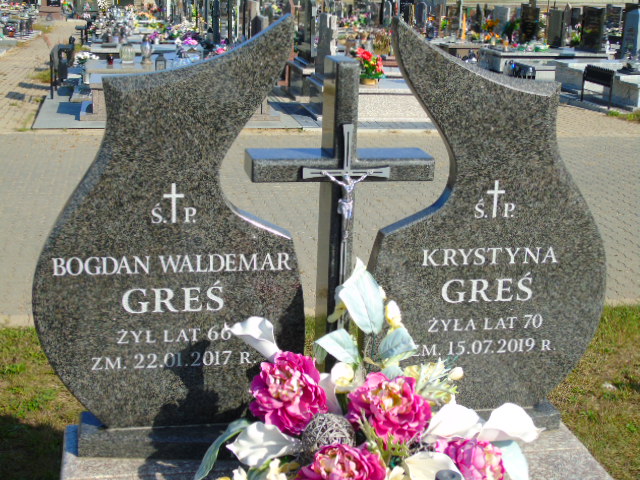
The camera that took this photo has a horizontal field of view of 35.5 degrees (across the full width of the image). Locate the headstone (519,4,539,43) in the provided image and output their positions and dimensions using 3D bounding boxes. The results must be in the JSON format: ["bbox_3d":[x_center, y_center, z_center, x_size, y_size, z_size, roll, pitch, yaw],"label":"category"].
[{"bbox_3d":[3.681,-3.804,17.500,0.390,0.760,0.140,-1,17,-11],"label":"headstone"}]

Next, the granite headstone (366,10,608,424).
[{"bbox_3d":[0.454,-0.017,2.709,0.685,1.140,0.115,-1,17,-11],"label":"granite headstone"}]

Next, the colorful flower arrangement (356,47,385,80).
[{"bbox_3d":[0.566,-1.975,11.300,0.330,0.410,0.320,-1,17,-11],"label":"colorful flower arrangement"}]

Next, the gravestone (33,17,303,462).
[{"bbox_3d":[-0.379,-0.003,2.544,0.685,1.140,0.115,-1,17,-11],"label":"gravestone"}]

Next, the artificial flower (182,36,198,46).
[{"bbox_3d":[-1.686,-2.581,13.000,0.210,0.140,0.180,-1,17,-11],"label":"artificial flower"}]

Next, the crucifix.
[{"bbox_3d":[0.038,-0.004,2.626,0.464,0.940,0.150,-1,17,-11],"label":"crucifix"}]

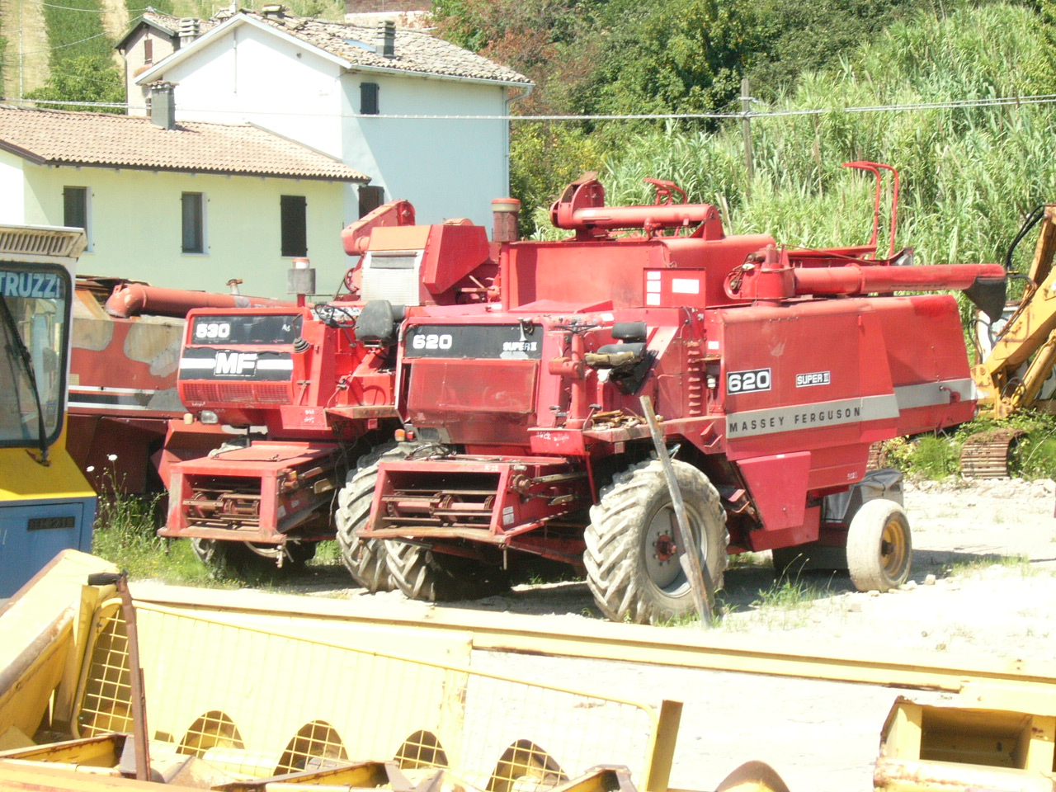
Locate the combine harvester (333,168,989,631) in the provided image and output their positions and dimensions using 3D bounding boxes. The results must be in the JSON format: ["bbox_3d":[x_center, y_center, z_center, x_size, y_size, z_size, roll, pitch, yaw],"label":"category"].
[{"bbox_3d":[1.505,-0.155,29.789,3.237,4.251,7.264,2,5,42],"label":"combine harvester"}]

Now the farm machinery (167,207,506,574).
[{"bbox_3d":[-0.909,-0.128,32.738,2.800,3.950,6.800,2,5,42],"label":"farm machinery"}]

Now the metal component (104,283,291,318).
[{"bbox_3d":[-3.380,-0.954,34.532,3.010,0.400,0.350,5,0,-25],"label":"metal component"}]

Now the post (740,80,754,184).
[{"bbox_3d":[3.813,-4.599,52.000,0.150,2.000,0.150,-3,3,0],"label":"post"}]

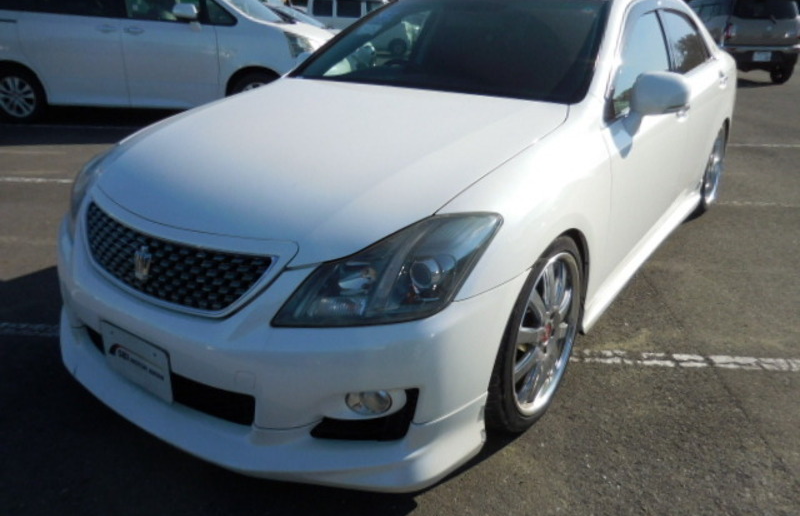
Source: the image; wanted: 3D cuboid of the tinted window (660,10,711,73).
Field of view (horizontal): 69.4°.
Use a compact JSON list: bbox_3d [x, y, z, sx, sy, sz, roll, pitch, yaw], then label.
[{"bbox_3d":[1.586,-1.191,3.162,0.080,0.340,1.050,-11,11,40],"label":"tinted window"}]

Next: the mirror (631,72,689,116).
[{"bbox_3d":[0.952,-0.603,2.111,0.230,0.165,0.140,16,27,32],"label":"mirror"}]

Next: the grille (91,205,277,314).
[{"bbox_3d":[-0.680,0.005,1.632,0.830,0.200,0.120,16,27,32],"label":"grille"}]

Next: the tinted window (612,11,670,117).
[{"bbox_3d":[0.982,-0.846,2.403,0.080,0.430,0.930,-11,11,40],"label":"tinted window"}]

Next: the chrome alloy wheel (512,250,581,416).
[{"bbox_3d":[0.401,0.220,1.894,0.200,0.535,0.535,16,27,32],"label":"chrome alloy wheel"}]

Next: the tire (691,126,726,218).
[{"bbox_3d":[2.051,-0.667,4.043,0.245,0.650,0.650,16,27,32],"label":"tire"}]

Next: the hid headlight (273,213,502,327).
[{"bbox_3d":[-0.006,0.031,1.468,0.600,0.260,0.230,-1,23,-4],"label":"hid headlight"}]

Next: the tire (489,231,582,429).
[{"bbox_3d":[0.378,0.213,1.909,0.245,0.650,0.650,16,27,32],"label":"tire"}]

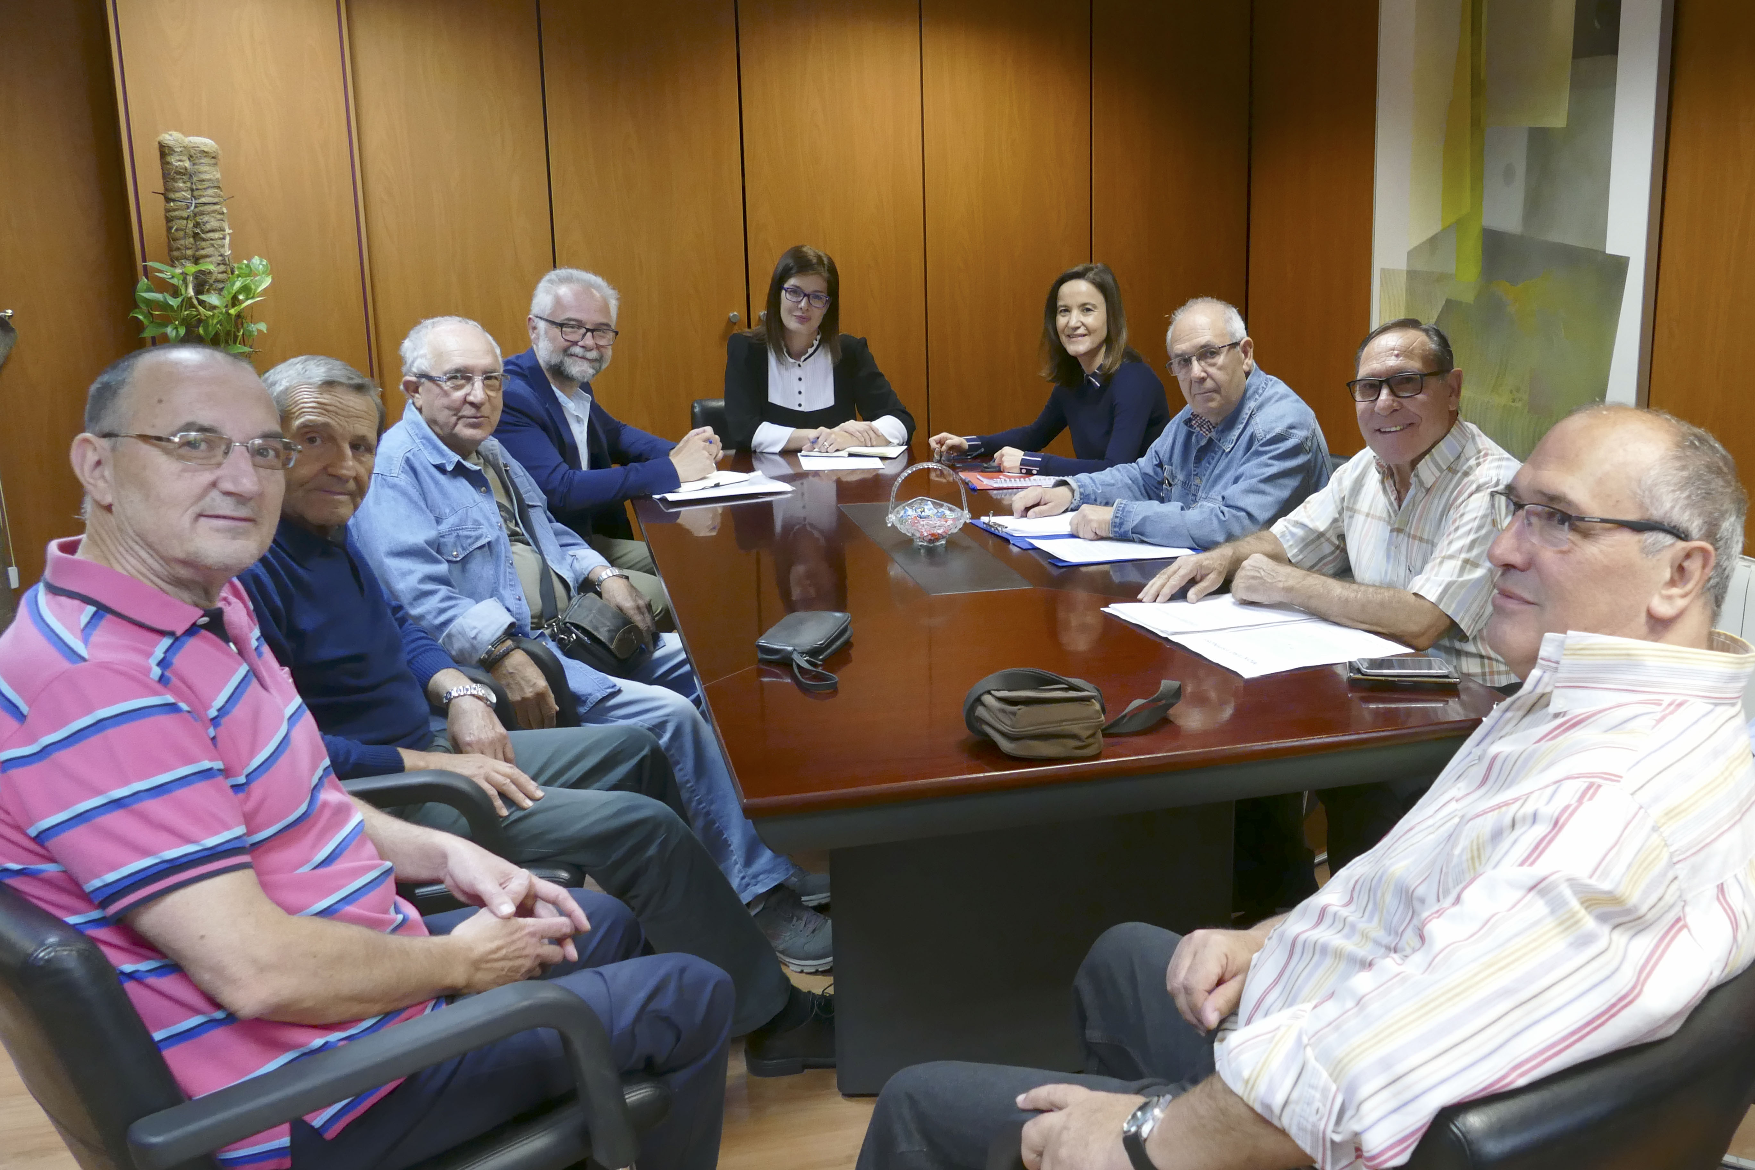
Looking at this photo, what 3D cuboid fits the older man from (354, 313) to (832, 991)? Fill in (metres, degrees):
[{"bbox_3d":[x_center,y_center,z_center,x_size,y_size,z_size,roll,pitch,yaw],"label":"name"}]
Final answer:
[{"bbox_3d":[-0.508,0.094,2.320,0.850,1.240,0.570,3,16,13],"label":"older man"}]

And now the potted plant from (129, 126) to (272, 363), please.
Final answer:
[{"bbox_3d":[-1.834,-0.804,3.350,0.400,0.820,0.400,-5,16,-14],"label":"potted plant"}]

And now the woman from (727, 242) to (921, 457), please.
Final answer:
[{"bbox_3d":[-0.195,-0.257,3.396,0.550,1.290,0.750,-3,16,-7],"label":"woman"}]

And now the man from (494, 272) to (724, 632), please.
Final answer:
[{"bbox_3d":[-0.582,-0.099,2.919,0.780,1.270,0.600,5,17,21],"label":"man"}]

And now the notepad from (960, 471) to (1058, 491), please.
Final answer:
[{"bbox_3d":[0.375,-0.271,3.050,0.290,0.015,0.210,-4,16,-10],"label":"notepad"}]

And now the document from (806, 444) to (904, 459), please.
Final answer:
[{"bbox_3d":[-0.082,-0.391,3.482,0.290,0.015,0.200,0,16,5],"label":"document"}]

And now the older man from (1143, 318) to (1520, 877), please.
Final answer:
[{"bbox_3d":[0.783,0.141,2.100,0.780,1.230,0.580,-6,16,-17],"label":"older man"}]

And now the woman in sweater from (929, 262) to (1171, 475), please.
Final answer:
[{"bbox_3d":[0.527,-0.195,3.199,0.750,1.260,0.550,-10,18,-31],"label":"woman in sweater"}]

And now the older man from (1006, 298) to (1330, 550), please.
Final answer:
[{"bbox_3d":[0.620,-0.006,2.609,0.750,1.230,0.600,-8,17,-24],"label":"older man"}]

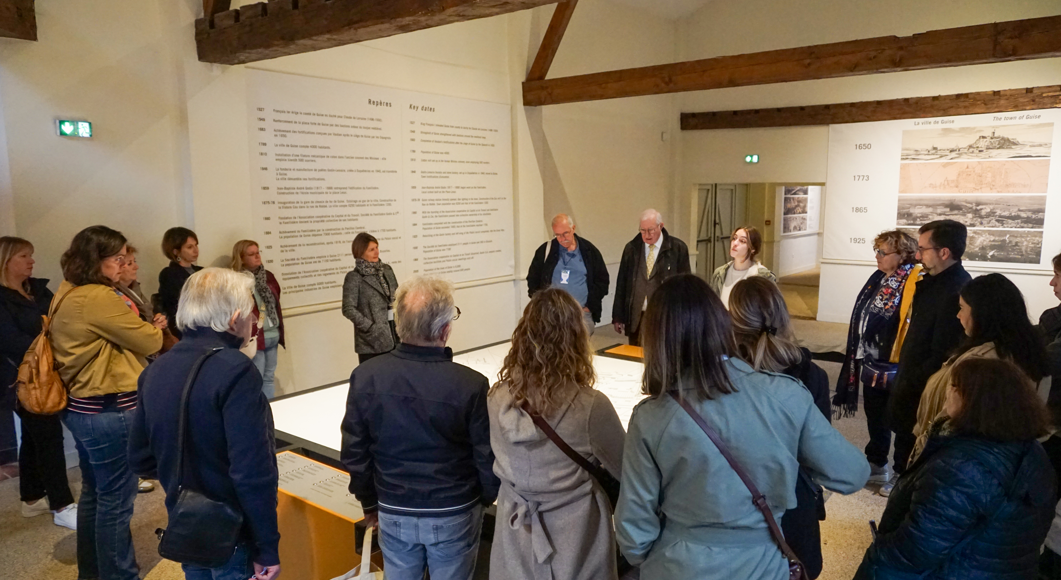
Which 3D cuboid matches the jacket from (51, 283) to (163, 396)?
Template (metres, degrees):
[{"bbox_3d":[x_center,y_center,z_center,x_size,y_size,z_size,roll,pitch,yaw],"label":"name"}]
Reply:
[{"bbox_3d":[-1.960,0.237,3.272,0.460,0.570,0.500,-5,9,-30],"label":"jacket"}]

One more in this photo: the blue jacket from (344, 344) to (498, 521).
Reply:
[{"bbox_3d":[-0.374,0.468,2.389,0.530,0.610,0.320,1,8,8],"label":"blue jacket"}]

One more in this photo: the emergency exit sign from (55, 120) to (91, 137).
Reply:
[{"bbox_3d":[-3.095,-1.092,4.794,0.055,0.102,0.195,6,10,38],"label":"emergency exit sign"}]

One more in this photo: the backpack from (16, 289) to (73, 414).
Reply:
[{"bbox_3d":[-2.179,0.288,3.172,0.240,0.530,0.300,-7,10,-40],"label":"backpack"}]

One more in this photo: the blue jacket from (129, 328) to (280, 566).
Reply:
[{"bbox_3d":[-1.012,0.483,2.201,0.480,0.740,0.340,2,8,18],"label":"blue jacket"}]

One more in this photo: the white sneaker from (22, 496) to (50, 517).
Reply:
[{"bbox_3d":[-2.967,1.311,4.366,0.270,0.100,0.100,-4,9,-25],"label":"white sneaker"}]

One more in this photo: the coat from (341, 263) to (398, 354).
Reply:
[{"bbox_3d":[-1.185,0.136,5.199,0.330,0.690,0.460,5,10,35],"label":"coat"}]

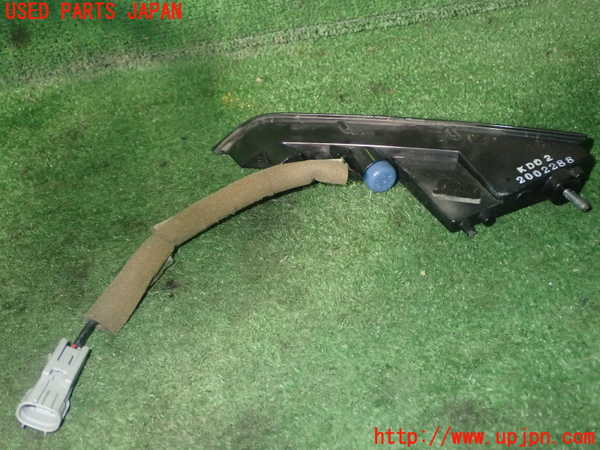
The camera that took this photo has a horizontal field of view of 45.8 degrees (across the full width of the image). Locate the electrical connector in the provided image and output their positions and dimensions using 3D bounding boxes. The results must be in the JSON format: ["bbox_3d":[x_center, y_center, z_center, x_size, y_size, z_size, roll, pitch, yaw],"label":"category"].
[{"bbox_3d":[-0.138,0.093,0.414,0.029,0.019,0.048,9,40,10],"label":"electrical connector"}]

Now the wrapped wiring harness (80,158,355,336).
[{"bbox_3d":[-0.058,0.000,0.524,0.060,0.022,0.249,31,48,32],"label":"wrapped wiring harness"}]

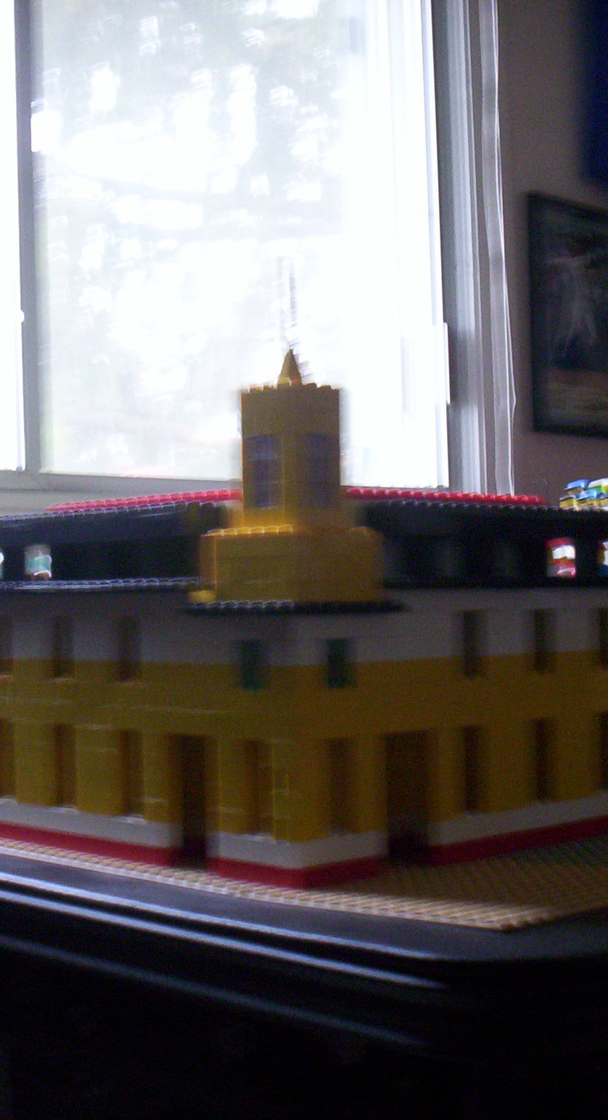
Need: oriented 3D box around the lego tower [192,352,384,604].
[{"bbox_3d":[-0.005,-0.034,0.656,0.049,0.105,0.049,0,-1,-45],"label":"lego tower"}]

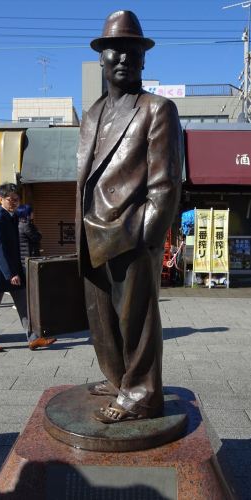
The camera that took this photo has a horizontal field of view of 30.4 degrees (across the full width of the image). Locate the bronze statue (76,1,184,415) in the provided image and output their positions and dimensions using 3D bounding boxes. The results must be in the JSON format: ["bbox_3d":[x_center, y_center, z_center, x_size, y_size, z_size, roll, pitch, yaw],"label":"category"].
[{"bbox_3d":[0.020,-0.141,2.095,0.510,1.780,0.400,4,6,43],"label":"bronze statue"}]

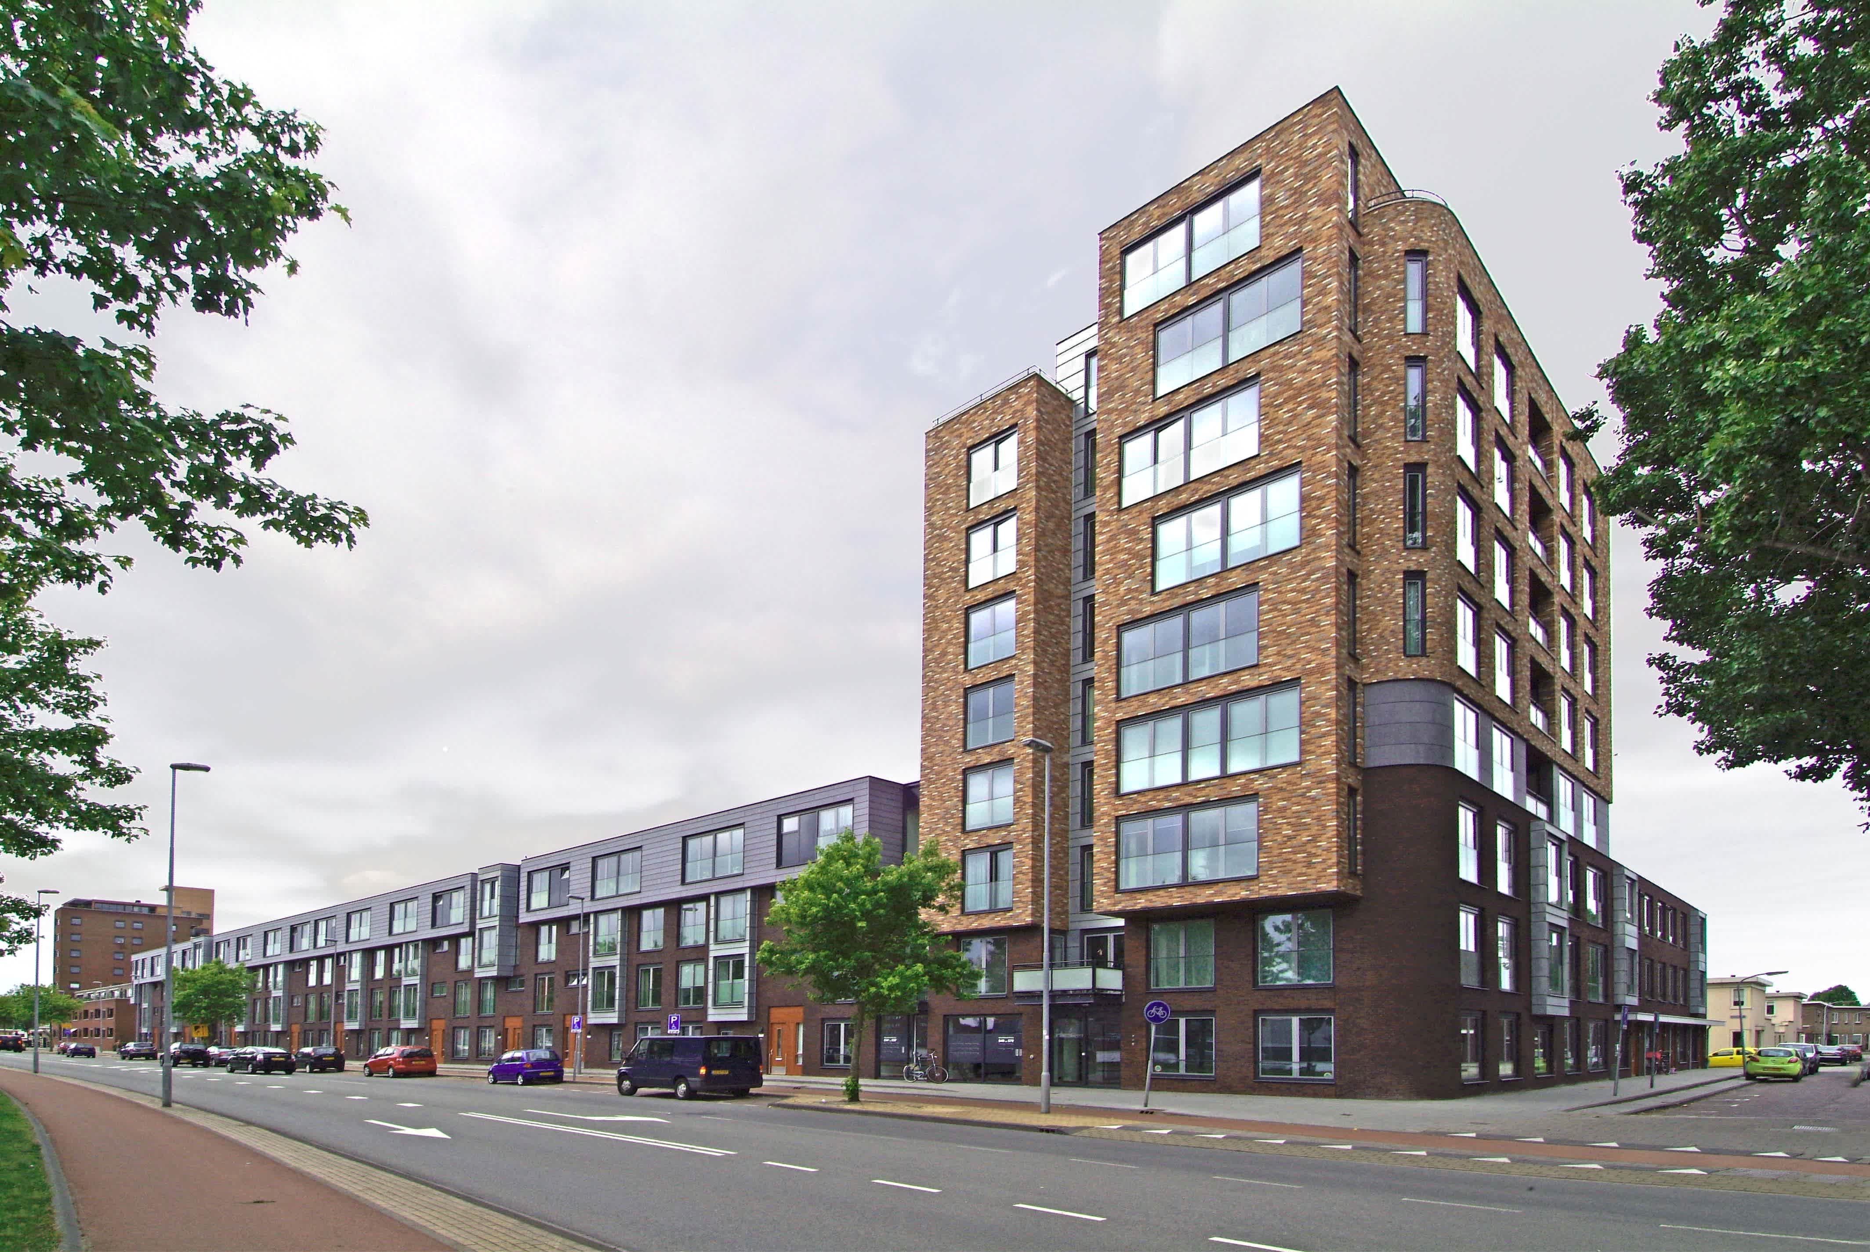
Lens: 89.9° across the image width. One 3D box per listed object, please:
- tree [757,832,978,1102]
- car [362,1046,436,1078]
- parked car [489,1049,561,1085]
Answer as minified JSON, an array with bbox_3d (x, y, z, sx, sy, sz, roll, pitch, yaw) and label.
[{"bbox_3d":[-1.982,10.119,27.600,6.300,7.600,6.100,0,-20,0],"label":"tree"},{"bbox_3d":[-25.650,20.838,44.800,3.880,1.530,1.720,-17,-27,39],"label":"car"},{"bbox_3d":[-16.650,17.771,37.800,3.500,1.480,1.500,-17,-27,39],"label":"parked car"}]

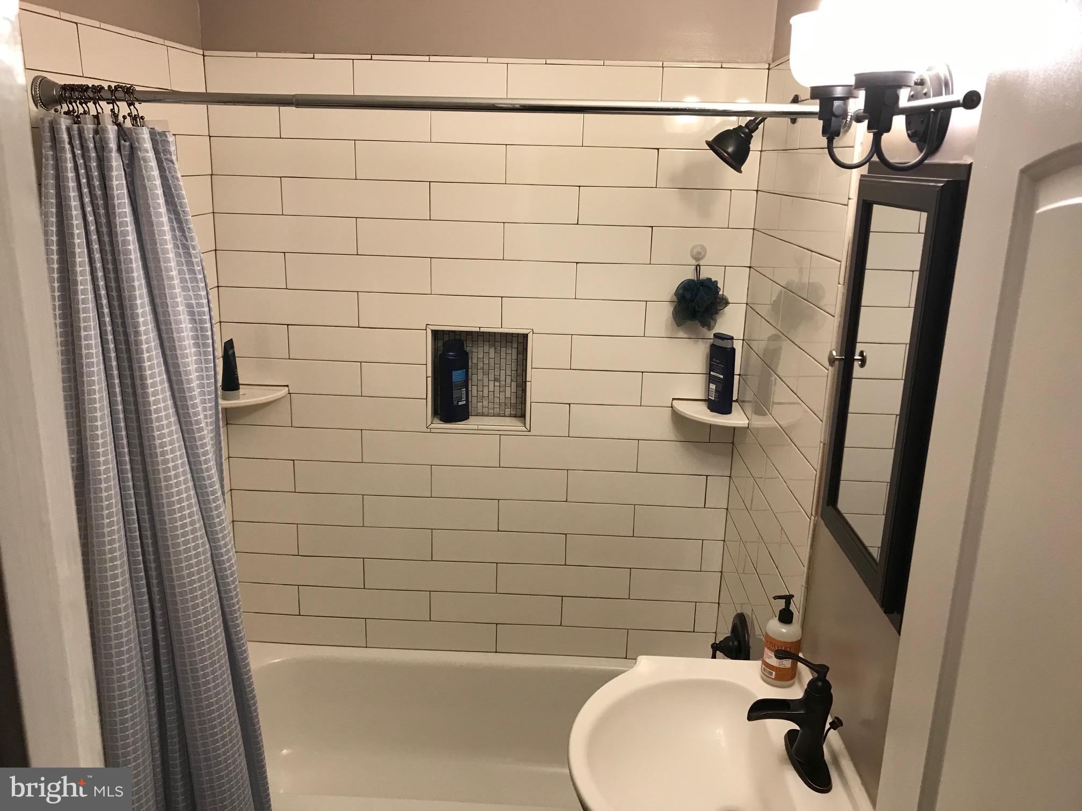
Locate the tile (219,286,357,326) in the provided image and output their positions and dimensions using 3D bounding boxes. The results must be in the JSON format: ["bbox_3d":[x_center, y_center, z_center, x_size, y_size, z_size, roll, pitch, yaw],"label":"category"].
[{"bbox_3d":[-0.719,-0.281,2.502,0.398,0.101,0.009,2,15,1],"label":"tile"}]

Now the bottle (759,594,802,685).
[{"bbox_3d":[0.472,0.452,1.704,0.070,0.179,0.068,-1,16,-11],"label":"bottle"}]

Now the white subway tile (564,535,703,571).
[{"bbox_3d":[0.278,0.446,2.656,0.406,0.100,0.010,2,15,1],"label":"white subway tile"}]

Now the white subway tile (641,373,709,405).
[{"bbox_3d":[0.431,-0.043,2.523,0.273,0.100,0.010,2,15,1],"label":"white subway tile"}]

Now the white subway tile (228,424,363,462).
[{"bbox_3d":[-0.728,0.110,2.600,0.402,0.101,0.010,2,15,1],"label":"white subway tile"}]

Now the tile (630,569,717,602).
[{"bbox_3d":[0.412,0.552,2.687,0.275,0.101,0.009,2,15,1],"label":"tile"}]

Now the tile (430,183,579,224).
[{"bbox_3d":[-0.099,-0.555,2.398,0.406,0.100,0.009,2,15,1],"label":"tile"}]

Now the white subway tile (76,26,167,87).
[{"bbox_3d":[-0.914,-0.763,1.935,0.009,0.100,0.406,2,16,1],"label":"white subway tile"}]

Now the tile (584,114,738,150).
[{"bbox_3d":[0.315,-0.738,2.342,0.406,0.100,0.009,2,15,1],"label":"tile"}]

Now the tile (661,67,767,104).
[{"bbox_3d":[0.455,-0.831,2.308,0.270,0.100,0.009,2,15,1],"label":"tile"}]

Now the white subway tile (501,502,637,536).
[{"bbox_3d":[0.077,0.339,2.628,0.406,0.100,0.009,2,15,1],"label":"white subway tile"}]

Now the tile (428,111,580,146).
[{"bbox_3d":[-0.090,-0.752,2.345,0.406,0.100,0.010,2,15,1],"label":"tile"}]

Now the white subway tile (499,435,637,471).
[{"bbox_3d":[0.083,0.142,2.574,0.406,0.100,0.010,2,15,1],"label":"white subway tile"}]

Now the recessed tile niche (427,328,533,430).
[{"bbox_3d":[-0.177,-0.087,2.568,0.302,0.305,0.096,2,15,1],"label":"recessed tile niche"}]

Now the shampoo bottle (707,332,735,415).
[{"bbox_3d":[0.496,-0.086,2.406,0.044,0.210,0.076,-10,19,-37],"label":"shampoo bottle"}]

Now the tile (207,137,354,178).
[{"bbox_3d":[-0.702,-0.675,2.386,0.400,0.100,0.009,2,15,1],"label":"tile"}]

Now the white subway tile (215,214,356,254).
[{"bbox_3d":[-0.710,-0.477,2.439,0.398,0.101,0.010,2,15,1],"label":"white subway tile"}]

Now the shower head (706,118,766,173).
[{"bbox_3d":[0.460,-0.615,2.010,0.113,0.116,0.113,39,12,-8],"label":"shower head"}]

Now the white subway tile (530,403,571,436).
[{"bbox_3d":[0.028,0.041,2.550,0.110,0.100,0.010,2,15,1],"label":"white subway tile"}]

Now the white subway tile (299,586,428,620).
[{"bbox_3d":[-0.550,0.613,2.727,0.407,0.101,0.010,2,15,1],"label":"white subway tile"}]

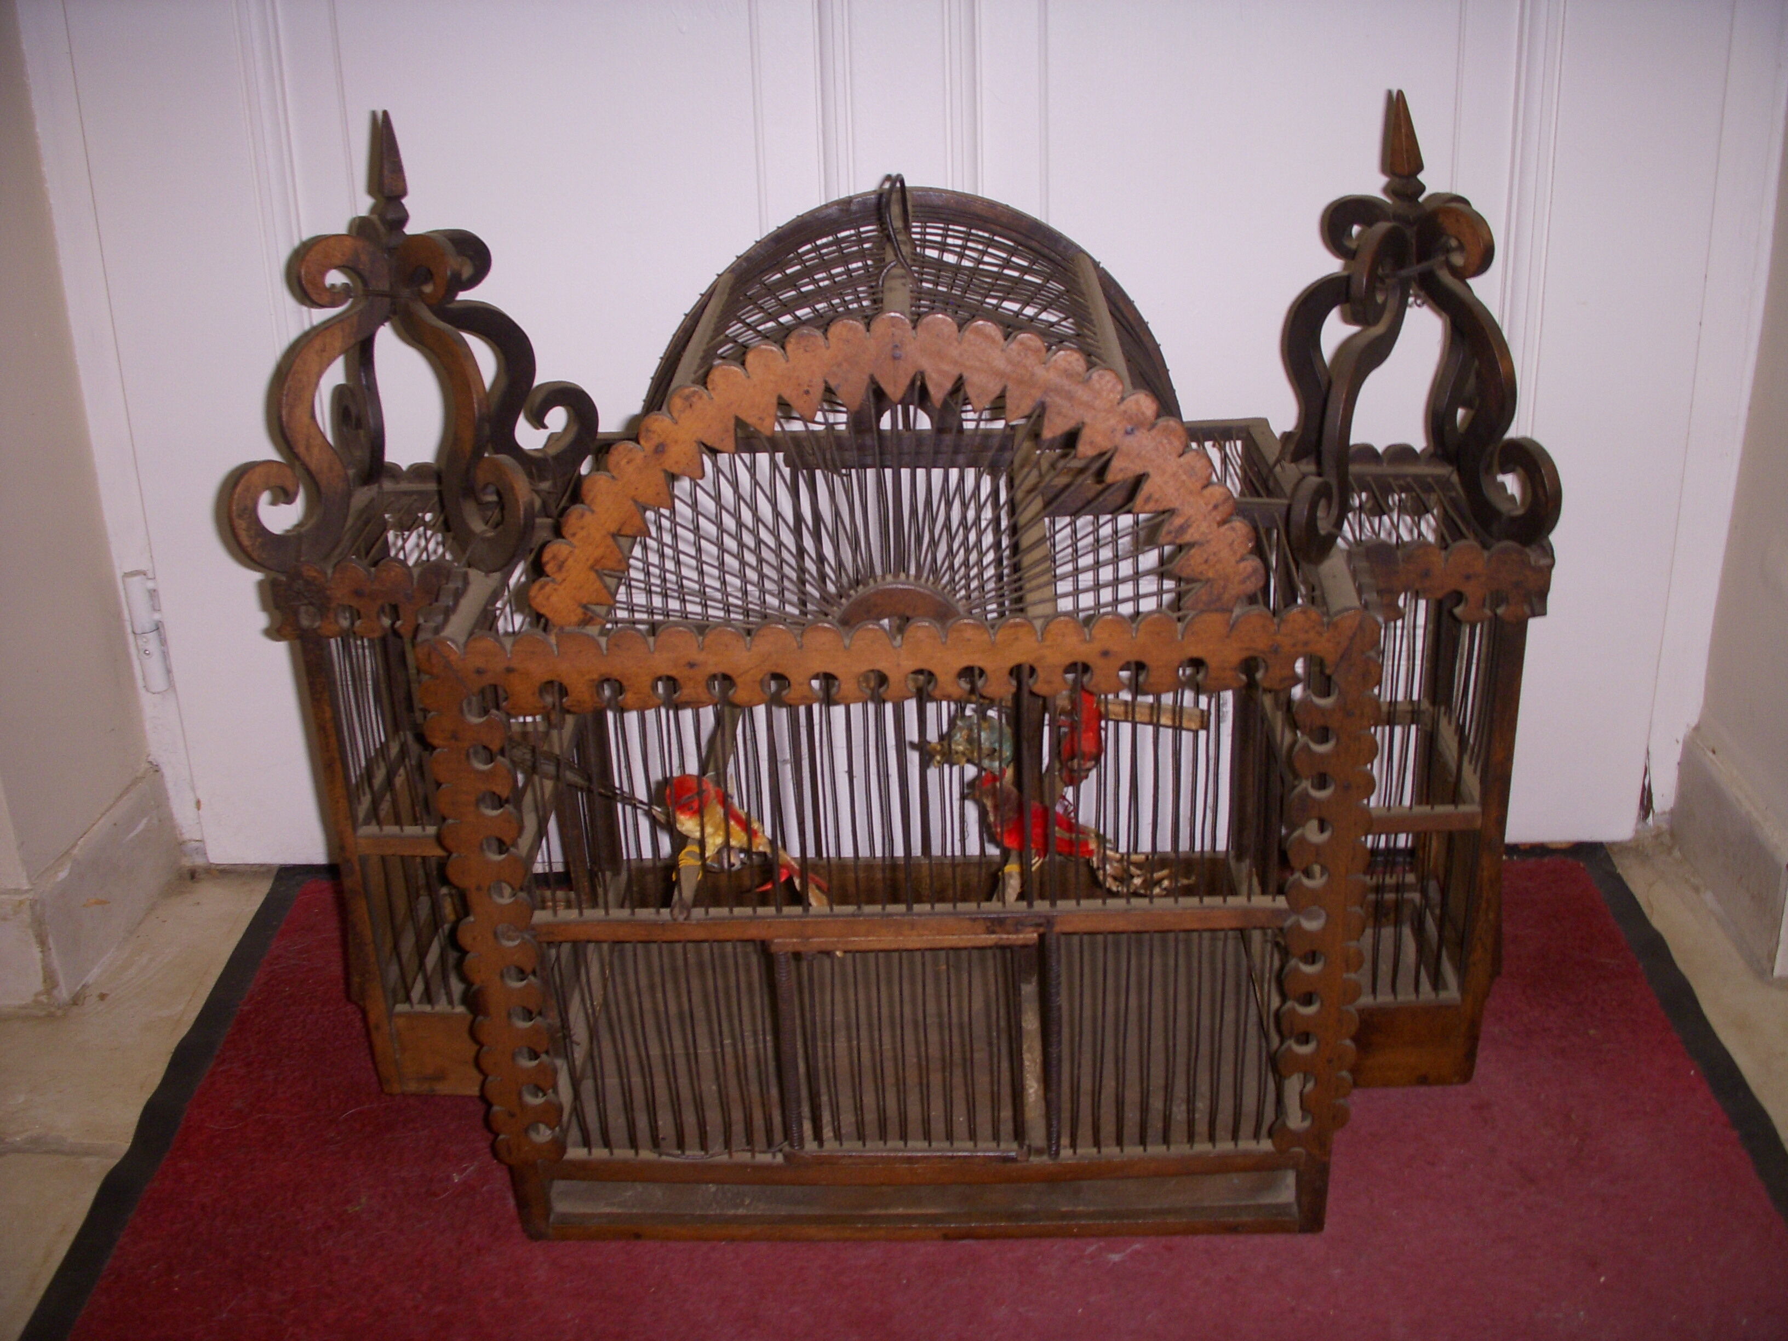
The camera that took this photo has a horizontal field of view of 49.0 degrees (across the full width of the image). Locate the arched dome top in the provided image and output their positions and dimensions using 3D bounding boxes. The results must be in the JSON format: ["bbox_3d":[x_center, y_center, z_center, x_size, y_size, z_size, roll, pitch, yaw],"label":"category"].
[{"bbox_3d":[0.006,-0.131,0.897,0.289,0.127,0.262,-1,26,2],"label":"arched dome top"}]

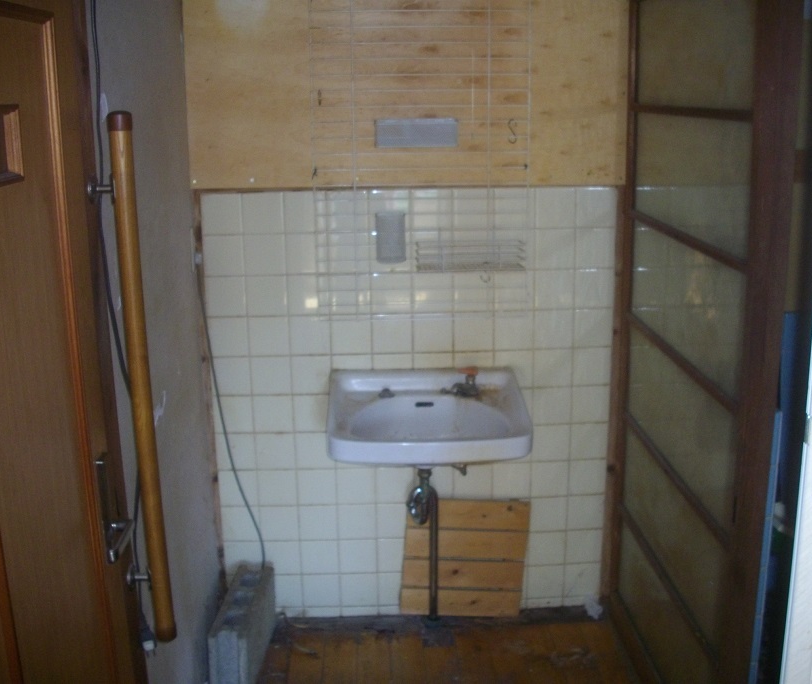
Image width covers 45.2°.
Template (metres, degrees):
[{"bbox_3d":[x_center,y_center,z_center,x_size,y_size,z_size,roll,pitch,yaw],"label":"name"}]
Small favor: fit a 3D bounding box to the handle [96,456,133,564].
[{"bbox_3d":[-0.468,0.278,1.570,0.050,0.169,0.157,-1,16,-2],"label":"handle"}]

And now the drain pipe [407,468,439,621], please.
[{"bbox_3d":[0.049,0.573,2.689,0.086,0.552,0.184,-1,16,-2],"label":"drain pipe"}]

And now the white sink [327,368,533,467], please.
[{"bbox_3d":[0.050,0.224,2.511,0.501,0.204,0.398,-1,16,-2],"label":"white sink"}]

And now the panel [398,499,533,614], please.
[{"bbox_3d":[0.171,0.631,2.820,0.353,0.375,0.018,2,13,-3],"label":"panel"}]

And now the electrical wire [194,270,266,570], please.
[{"bbox_3d":[-0.472,0.234,2.658,0.137,0.882,0.048,-1,16,-2],"label":"electrical wire"}]

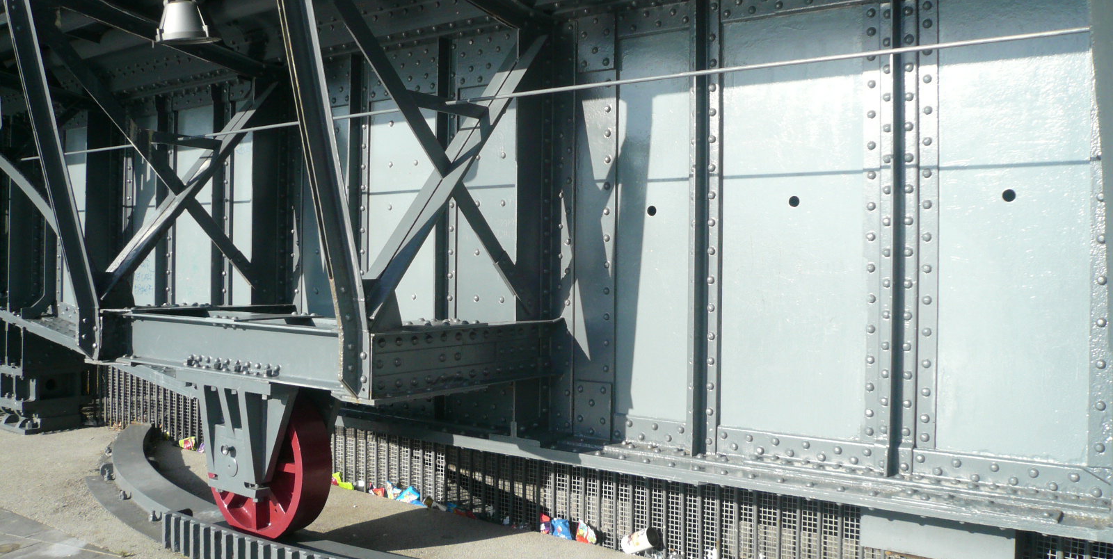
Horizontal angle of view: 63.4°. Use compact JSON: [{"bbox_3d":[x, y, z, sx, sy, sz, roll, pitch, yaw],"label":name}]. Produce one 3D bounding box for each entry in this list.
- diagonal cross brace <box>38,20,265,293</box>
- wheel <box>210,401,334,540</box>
[{"bbox_3d":[-2.211,-0.615,5.069,0.085,0.096,1.900,1,-44,34],"label":"diagonal cross brace"},{"bbox_3d":[-1.462,0.917,4.557,0.767,0.767,0.179,1,0,36],"label":"wheel"}]

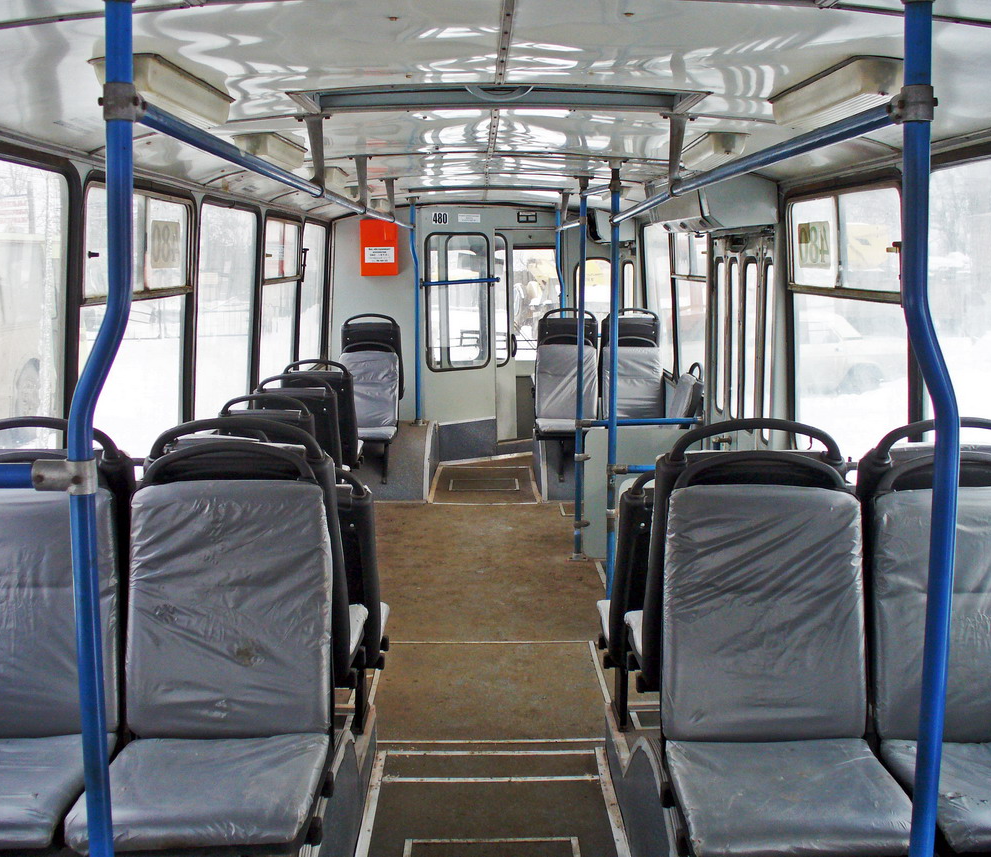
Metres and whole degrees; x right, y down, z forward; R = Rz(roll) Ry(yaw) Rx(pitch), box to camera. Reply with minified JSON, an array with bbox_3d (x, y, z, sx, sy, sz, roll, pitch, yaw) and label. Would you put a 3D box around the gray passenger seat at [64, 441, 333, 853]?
[{"bbox_3d":[-0.533,0.389,2.308,0.430,0.659,0.620,0,8,-1],"label":"gray passenger seat"}]

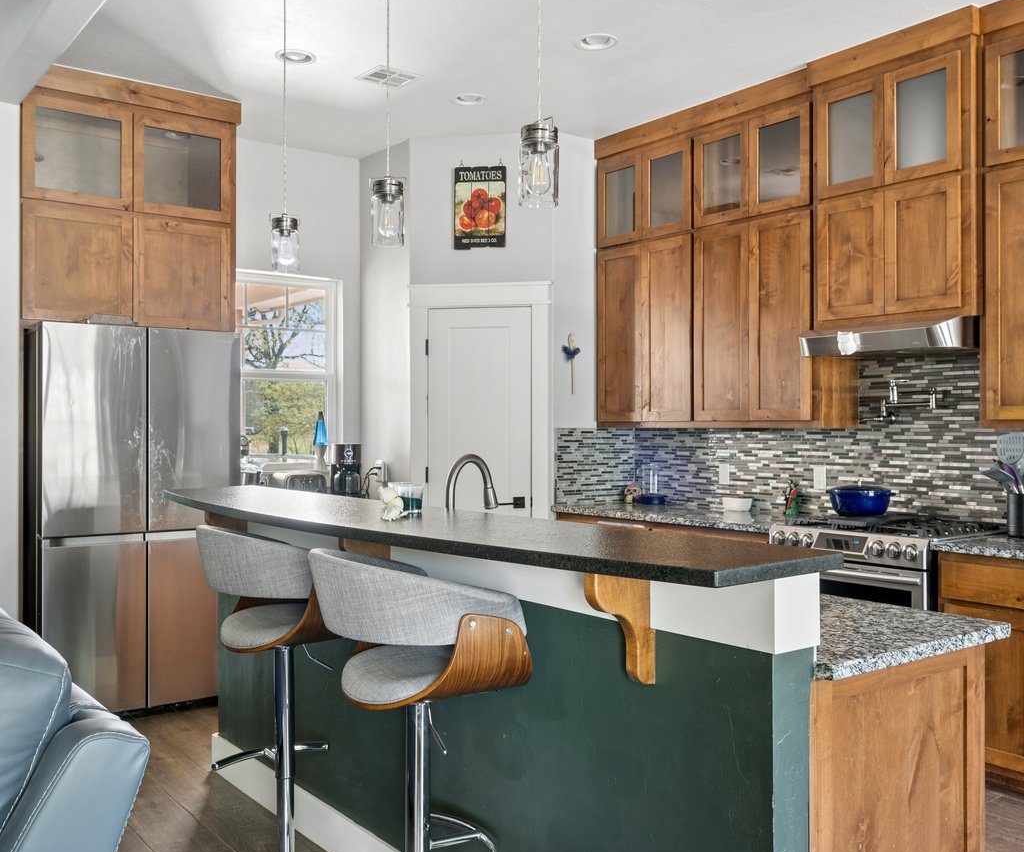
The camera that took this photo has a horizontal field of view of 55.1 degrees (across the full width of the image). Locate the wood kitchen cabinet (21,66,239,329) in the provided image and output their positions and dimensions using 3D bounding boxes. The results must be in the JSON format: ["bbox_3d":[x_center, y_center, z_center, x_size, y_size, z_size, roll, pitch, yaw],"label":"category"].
[{"bbox_3d":[-2.001,-1.081,5.015,1.025,1.189,0.550,0,0,-38],"label":"wood kitchen cabinet"}]

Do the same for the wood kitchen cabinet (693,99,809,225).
[{"bbox_3d":[1.335,-1.320,5.084,0.340,0.520,0.775,0,0,-38],"label":"wood kitchen cabinet"}]

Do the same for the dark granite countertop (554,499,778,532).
[{"bbox_3d":[0.979,0.473,5.289,0.650,0.035,1.515,0,0,-38],"label":"dark granite countertop"}]

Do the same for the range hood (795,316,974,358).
[{"bbox_3d":[1.737,-0.383,4.390,0.560,0.135,0.765,0,0,-38],"label":"range hood"}]

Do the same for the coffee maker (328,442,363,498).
[{"bbox_3d":[-0.986,0.283,5.775,0.178,0.347,0.220,0,0,-27],"label":"coffee maker"}]

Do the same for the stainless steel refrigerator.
[{"bbox_3d":[-1.939,0.455,4.892,0.900,1.830,0.740,0,0,-38],"label":"stainless steel refrigerator"}]

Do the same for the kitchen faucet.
[{"bbox_3d":[-0.140,0.272,3.207,0.215,0.369,0.060,0,0,-38],"label":"kitchen faucet"}]

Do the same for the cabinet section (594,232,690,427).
[{"bbox_3d":[0.846,-0.495,5.551,0.325,1.018,0.741,0,0,-38],"label":"cabinet section"}]

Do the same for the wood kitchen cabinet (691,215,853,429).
[{"bbox_3d":[1.343,-0.526,5.074,0.340,1.058,0.800,0,0,-38],"label":"wood kitchen cabinet"}]

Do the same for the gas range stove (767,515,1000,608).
[{"bbox_3d":[1.657,0.890,4.359,0.695,0.960,0.765,0,0,-38],"label":"gas range stove"}]

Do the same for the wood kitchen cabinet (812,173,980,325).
[{"bbox_3d":[1.803,-0.748,4.428,0.410,0.595,0.765,0,0,-38],"label":"wood kitchen cabinet"}]

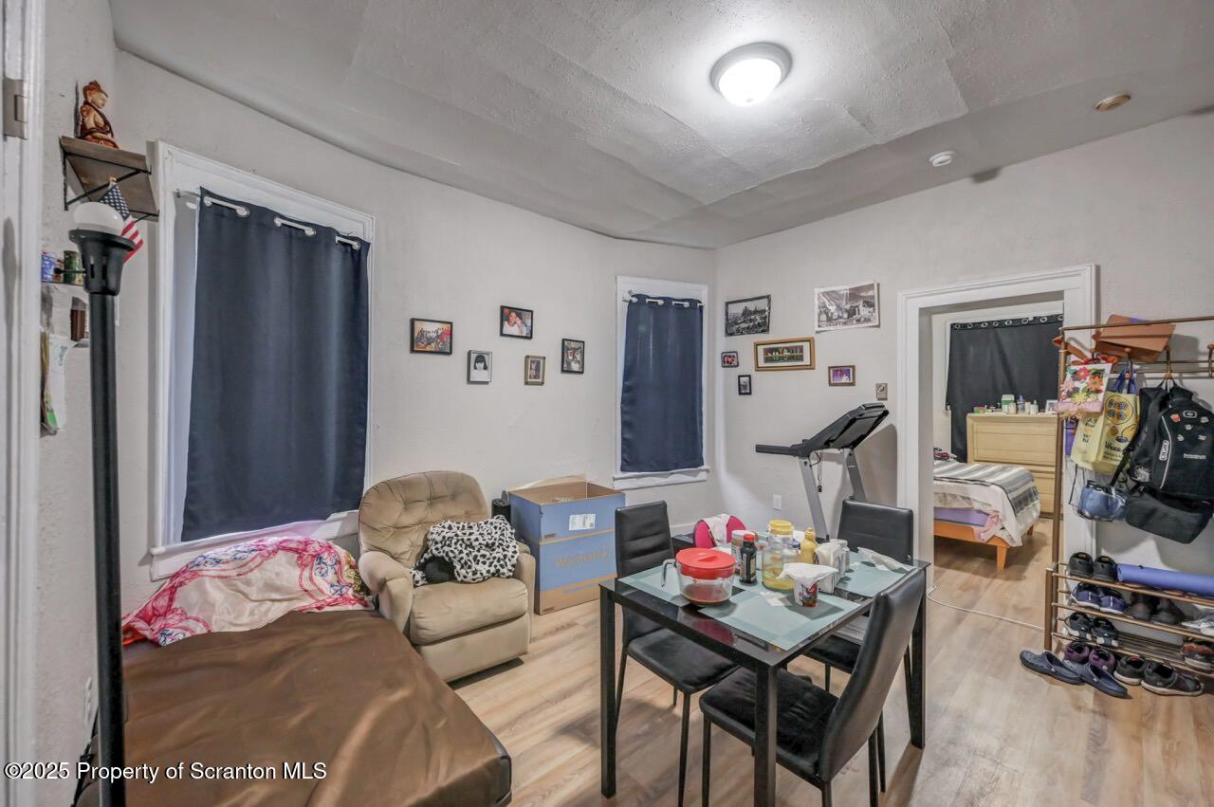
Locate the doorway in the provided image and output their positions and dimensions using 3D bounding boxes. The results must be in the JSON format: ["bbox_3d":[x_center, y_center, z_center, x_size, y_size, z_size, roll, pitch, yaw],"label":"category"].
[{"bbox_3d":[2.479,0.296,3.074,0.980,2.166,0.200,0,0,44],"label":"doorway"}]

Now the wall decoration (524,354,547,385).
[{"bbox_3d":[-0.561,-0.253,3.663,0.178,0.222,0.022,0,0,-42],"label":"wall decoration"}]

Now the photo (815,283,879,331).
[{"bbox_3d":[1.865,-0.752,3.676,0.020,0.335,0.455,0,0,-42],"label":"photo"}]

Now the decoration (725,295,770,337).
[{"bbox_3d":[1.243,-0.766,4.190,0.420,0.320,0.025,0,0,44],"label":"decoration"}]

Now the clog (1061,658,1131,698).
[{"bbox_3d":[2.400,1.330,2.328,0.100,0.100,0.265,0,0,-17],"label":"clog"}]

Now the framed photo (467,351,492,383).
[{"bbox_3d":[-0.893,-0.257,3.325,0.160,0.215,0.035,0,0,-42],"label":"framed photo"}]

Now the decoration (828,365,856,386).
[{"bbox_3d":[1.845,-0.214,3.699,0.022,0.157,0.200,0,0,-42],"label":"decoration"}]

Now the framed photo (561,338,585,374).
[{"bbox_3d":[-0.275,-0.384,3.901,0.219,0.273,0.022,0,0,-42],"label":"framed photo"}]

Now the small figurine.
[{"bbox_3d":[-1.230,-0.693,1.151,0.070,0.185,0.120,0,0,-42],"label":"small figurine"}]

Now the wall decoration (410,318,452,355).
[{"bbox_3d":[-1.149,-0.436,3.109,0.268,0.220,0.022,0,0,-42],"label":"wall decoration"}]

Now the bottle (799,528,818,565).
[{"bbox_3d":[0.771,0.564,1.800,0.064,0.182,0.055,0,0,26],"label":"bottle"}]

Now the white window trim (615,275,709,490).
[{"bbox_3d":[0.530,-0.189,4.315,0.970,1.870,0.100,0,0,-23],"label":"white window trim"}]

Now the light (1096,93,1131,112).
[{"bbox_3d":[2.530,-1.500,2.360,0.125,0.030,0.125,0,0,44],"label":"light"}]

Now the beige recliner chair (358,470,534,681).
[{"bbox_3d":[-0.925,0.910,2.711,0.800,0.960,0.870,0,0,-33],"label":"beige recliner chair"}]

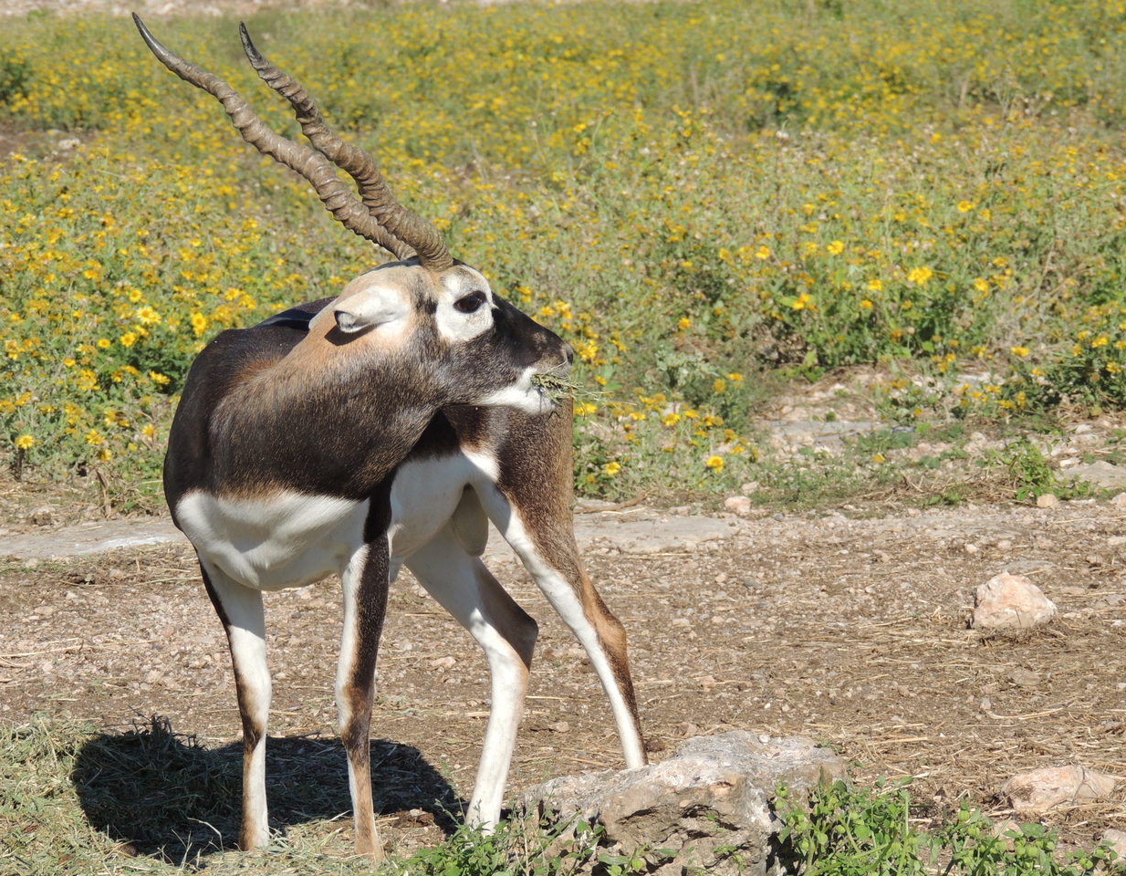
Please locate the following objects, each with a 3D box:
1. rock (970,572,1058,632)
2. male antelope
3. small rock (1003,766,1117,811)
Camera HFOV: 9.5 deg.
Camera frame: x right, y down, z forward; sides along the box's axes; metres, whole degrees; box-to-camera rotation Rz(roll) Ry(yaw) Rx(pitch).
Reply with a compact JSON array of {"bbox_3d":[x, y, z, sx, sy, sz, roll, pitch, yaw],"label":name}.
[{"bbox_3d":[0.779,0.278,11.651,0.145,0.091,0.115,0,6,0],"label":"rock"},{"bbox_3d":[-0.212,-0.005,9.216,0.497,1.127,1.031,3,6,31],"label":"male antelope"},{"bbox_3d":[0.702,0.498,9.569,0.162,0.055,0.105,0,6,0],"label":"small rock"}]

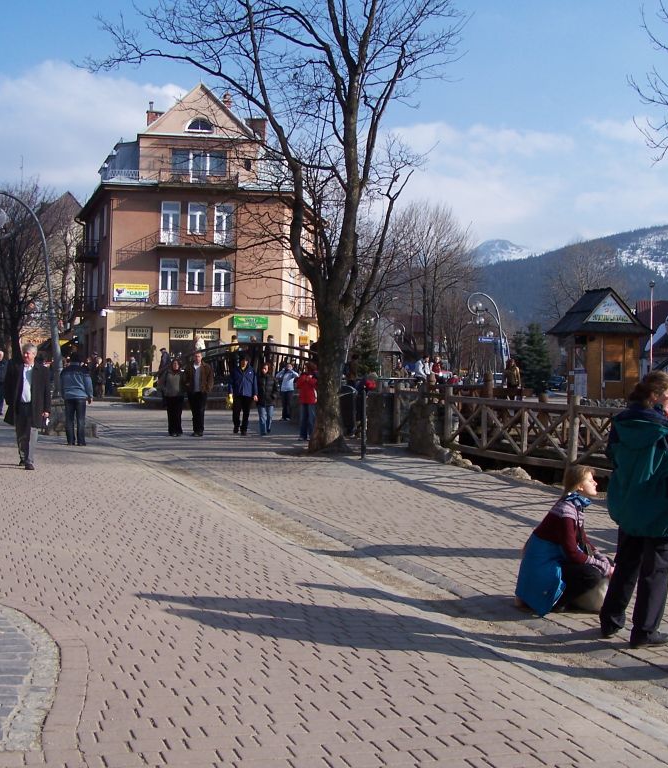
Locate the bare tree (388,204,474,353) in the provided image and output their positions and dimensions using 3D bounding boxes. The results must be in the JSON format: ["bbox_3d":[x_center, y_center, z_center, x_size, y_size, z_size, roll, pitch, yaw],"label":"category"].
[{"bbox_3d":[5.783,-5.137,66.000,5.000,11.200,5.000,1,0,0],"label":"bare tree"}]

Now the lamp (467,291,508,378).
[{"bbox_3d":[6.680,-1.580,49.000,1.750,4.800,0.500,1,-1,0],"label":"lamp"}]

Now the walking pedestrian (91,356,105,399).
[{"bbox_3d":[-9.303,-0.247,44.500,0.520,1.643,0.380,2,1,15],"label":"walking pedestrian"}]

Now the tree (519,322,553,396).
[{"bbox_3d":[11.415,-1.438,64.000,2.200,4.128,2.200,1,1,0],"label":"tree"}]

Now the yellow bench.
[{"bbox_3d":[-7.291,0.203,41.500,1.150,0.997,0.850,2,1,40],"label":"yellow bench"}]

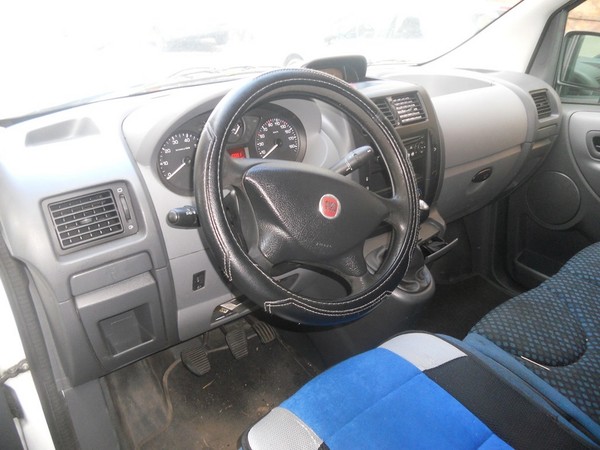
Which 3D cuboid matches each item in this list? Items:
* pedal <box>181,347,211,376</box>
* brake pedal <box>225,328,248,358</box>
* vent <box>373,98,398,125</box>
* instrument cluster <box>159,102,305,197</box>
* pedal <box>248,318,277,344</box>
[{"bbox_3d":[-0.255,0.335,1.147,0.060,0.060,0.026,-20,-10,-32],"label":"pedal"},{"bbox_3d":[-0.160,0.306,1.200,0.053,0.062,0.025,-20,-5,-32],"label":"brake pedal"},{"bbox_3d":[0.163,-0.237,1.024,0.083,0.064,0.032,-20,10,-32],"label":"vent"},{"bbox_3d":[-0.118,-0.154,0.872,0.305,0.143,0.060,-20,12,-32],"label":"instrument cluster"},{"bbox_3d":[-0.097,0.285,1.239,0.044,0.024,0.064,-20,75,-32],"label":"pedal"}]

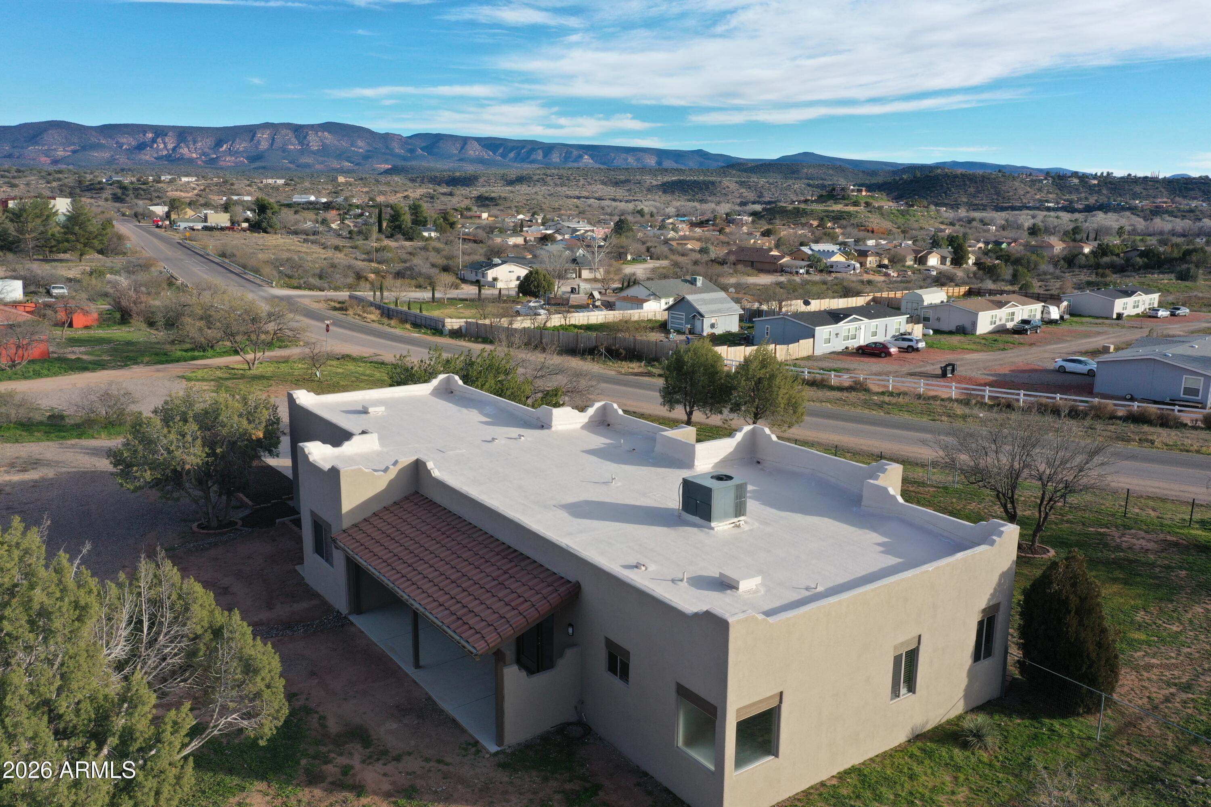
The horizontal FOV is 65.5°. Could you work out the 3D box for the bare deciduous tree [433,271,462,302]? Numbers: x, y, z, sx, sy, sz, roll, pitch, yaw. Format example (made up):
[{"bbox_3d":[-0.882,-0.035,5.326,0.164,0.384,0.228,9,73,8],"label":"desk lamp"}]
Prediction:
[{"bbox_3d":[-24.099,-17.552,142.645,4.200,4.800,4.000,-1,12,-10],"label":"bare deciduous tree"}]

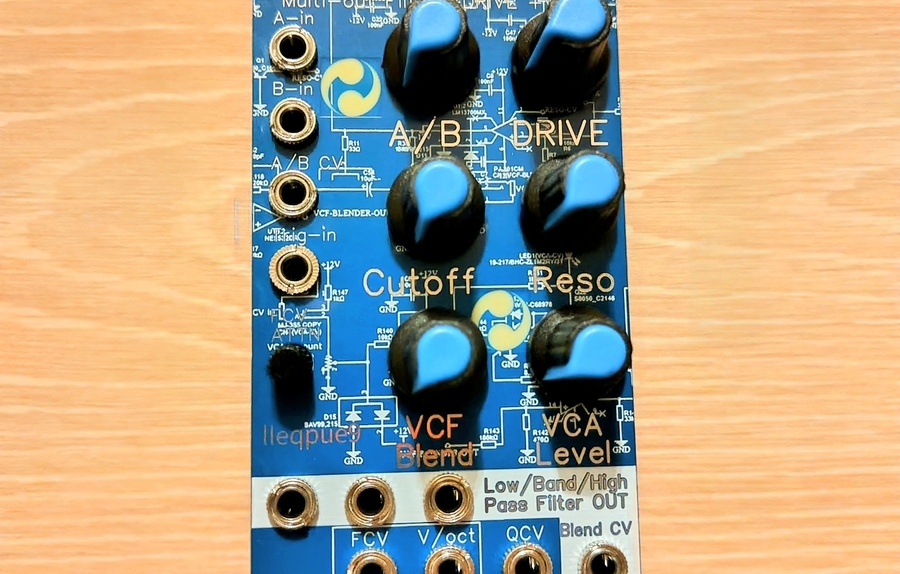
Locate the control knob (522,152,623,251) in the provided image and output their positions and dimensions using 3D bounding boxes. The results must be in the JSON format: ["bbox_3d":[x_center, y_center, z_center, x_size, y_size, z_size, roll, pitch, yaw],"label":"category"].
[{"bbox_3d":[0.020,-0.014,0.122,0.016,0.017,0.016,0,85,-4],"label":"control knob"}]

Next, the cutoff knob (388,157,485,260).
[{"bbox_3d":[-0.002,-0.013,0.120,0.016,0.017,0.016,0,85,-4],"label":"cutoff knob"}]

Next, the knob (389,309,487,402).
[{"bbox_3d":[-0.001,0.010,0.118,0.016,0.017,0.016,0,85,-4],"label":"knob"}]

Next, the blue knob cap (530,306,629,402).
[{"bbox_3d":[0.021,0.010,0.120,0.016,0.017,0.016,-34,88,-6],"label":"blue knob cap"}]

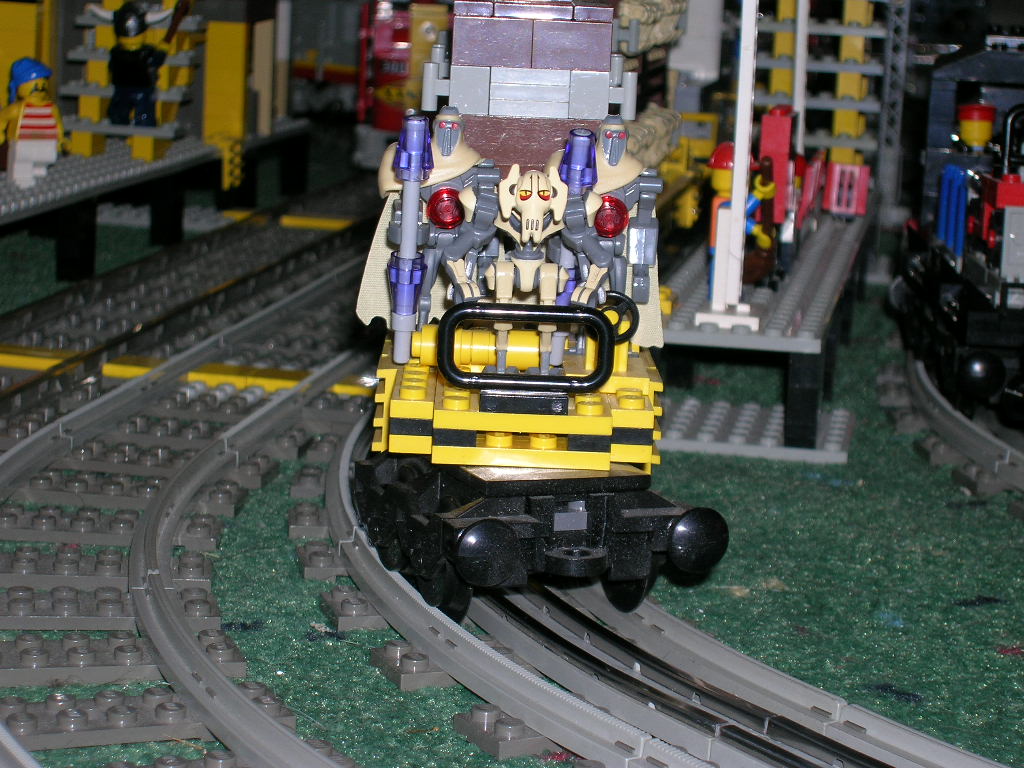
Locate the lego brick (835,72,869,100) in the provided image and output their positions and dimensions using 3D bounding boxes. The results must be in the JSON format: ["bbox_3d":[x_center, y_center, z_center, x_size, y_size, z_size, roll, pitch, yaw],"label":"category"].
[{"bbox_3d":[0.121,-0.107,0.915,0.008,0.010,0.009,4,10,10],"label":"lego brick"}]

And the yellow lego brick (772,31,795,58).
[{"bbox_3d":[0.100,-0.122,0.925,0.008,0.010,0.009,4,10,10],"label":"yellow lego brick"}]

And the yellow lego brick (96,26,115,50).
[{"bbox_3d":[-0.152,-0.131,0.963,0.008,0.010,0.009,4,10,12],"label":"yellow lego brick"}]

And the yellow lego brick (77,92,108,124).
[{"bbox_3d":[-0.156,-0.103,0.951,0.008,0.010,0.009,4,10,12],"label":"yellow lego brick"}]

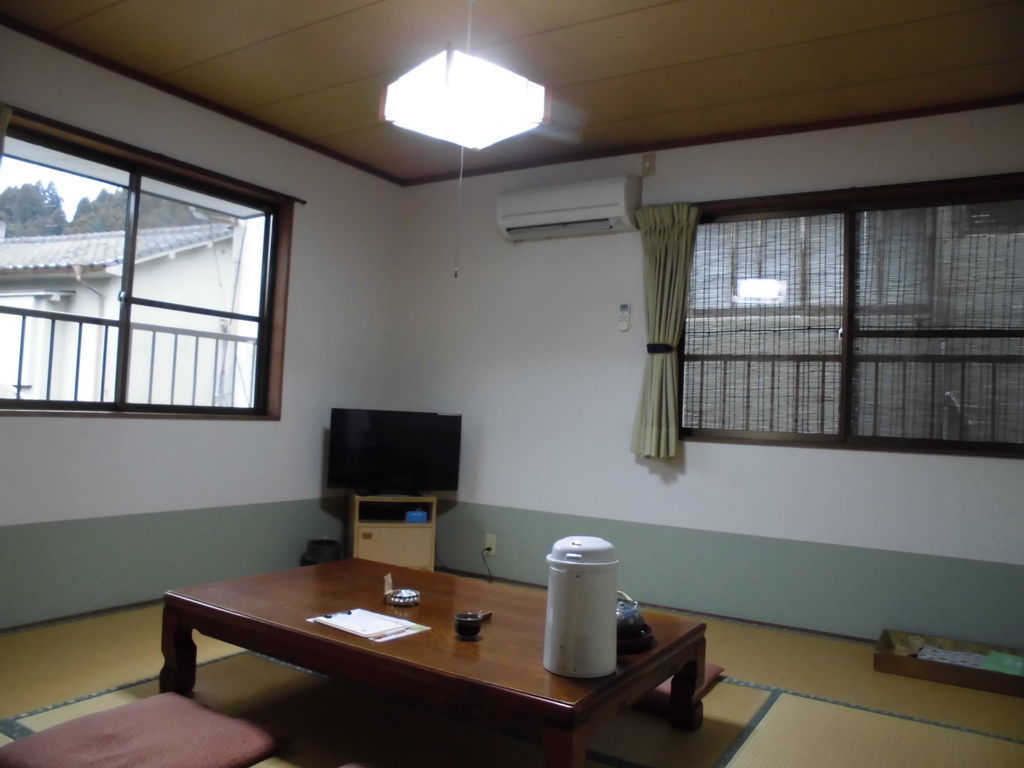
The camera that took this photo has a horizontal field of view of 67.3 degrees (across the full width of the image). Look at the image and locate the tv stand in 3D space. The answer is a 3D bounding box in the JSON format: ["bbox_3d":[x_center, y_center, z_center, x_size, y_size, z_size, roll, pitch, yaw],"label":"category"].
[{"bbox_3d":[-0.709,0.876,4.525,0.459,0.453,0.360,3,-2,-15],"label":"tv stand"}]

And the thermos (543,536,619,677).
[{"bbox_3d":[0.187,0.569,2.011,0.190,0.325,0.207,2,-2,15],"label":"thermos"}]

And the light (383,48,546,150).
[{"bbox_3d":[-0.157,-0.929,2.562,0.397,0.120,0.397,4,-3,-39],"label":"light"}]

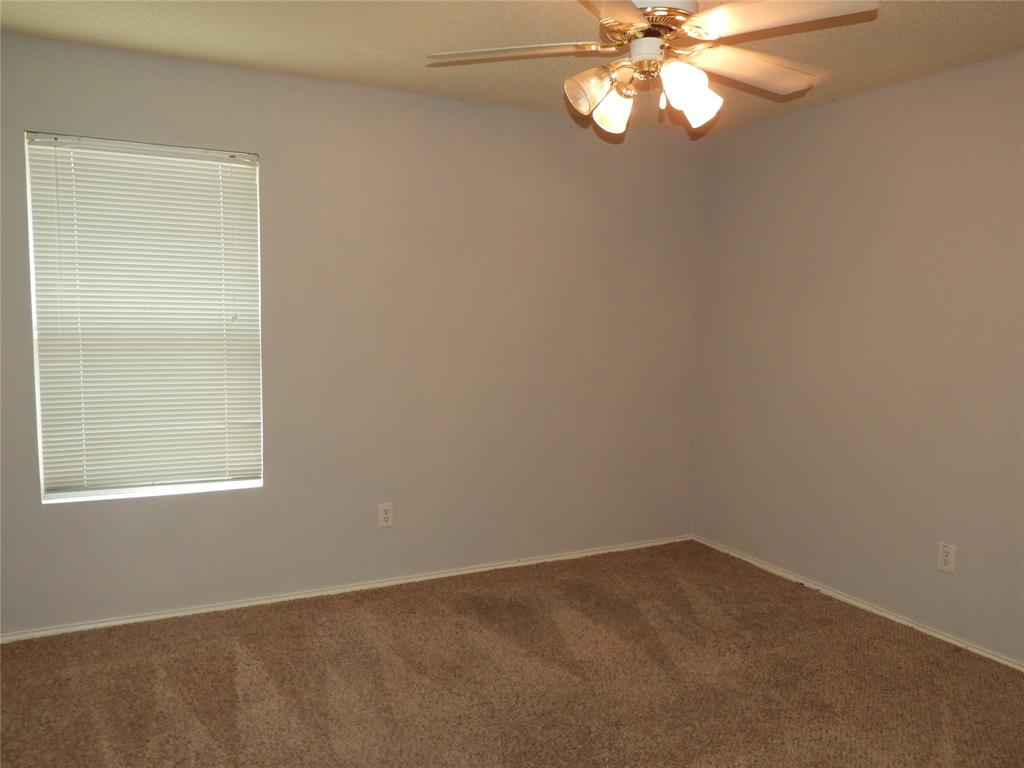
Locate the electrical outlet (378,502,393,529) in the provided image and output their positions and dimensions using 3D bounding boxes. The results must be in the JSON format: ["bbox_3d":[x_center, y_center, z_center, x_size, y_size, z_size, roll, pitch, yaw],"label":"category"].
[{"bbox_3d":[-0.624,0.656,4.114,0.073,0.118,0.010,-2,6,-28],"label":"electrical outlet"}]

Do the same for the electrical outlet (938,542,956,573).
[{"bbox_3d":[1.869,0.750,3.562,0.010,0.118,0.073,-2,6,-28],"label":"electrical outlet"}]

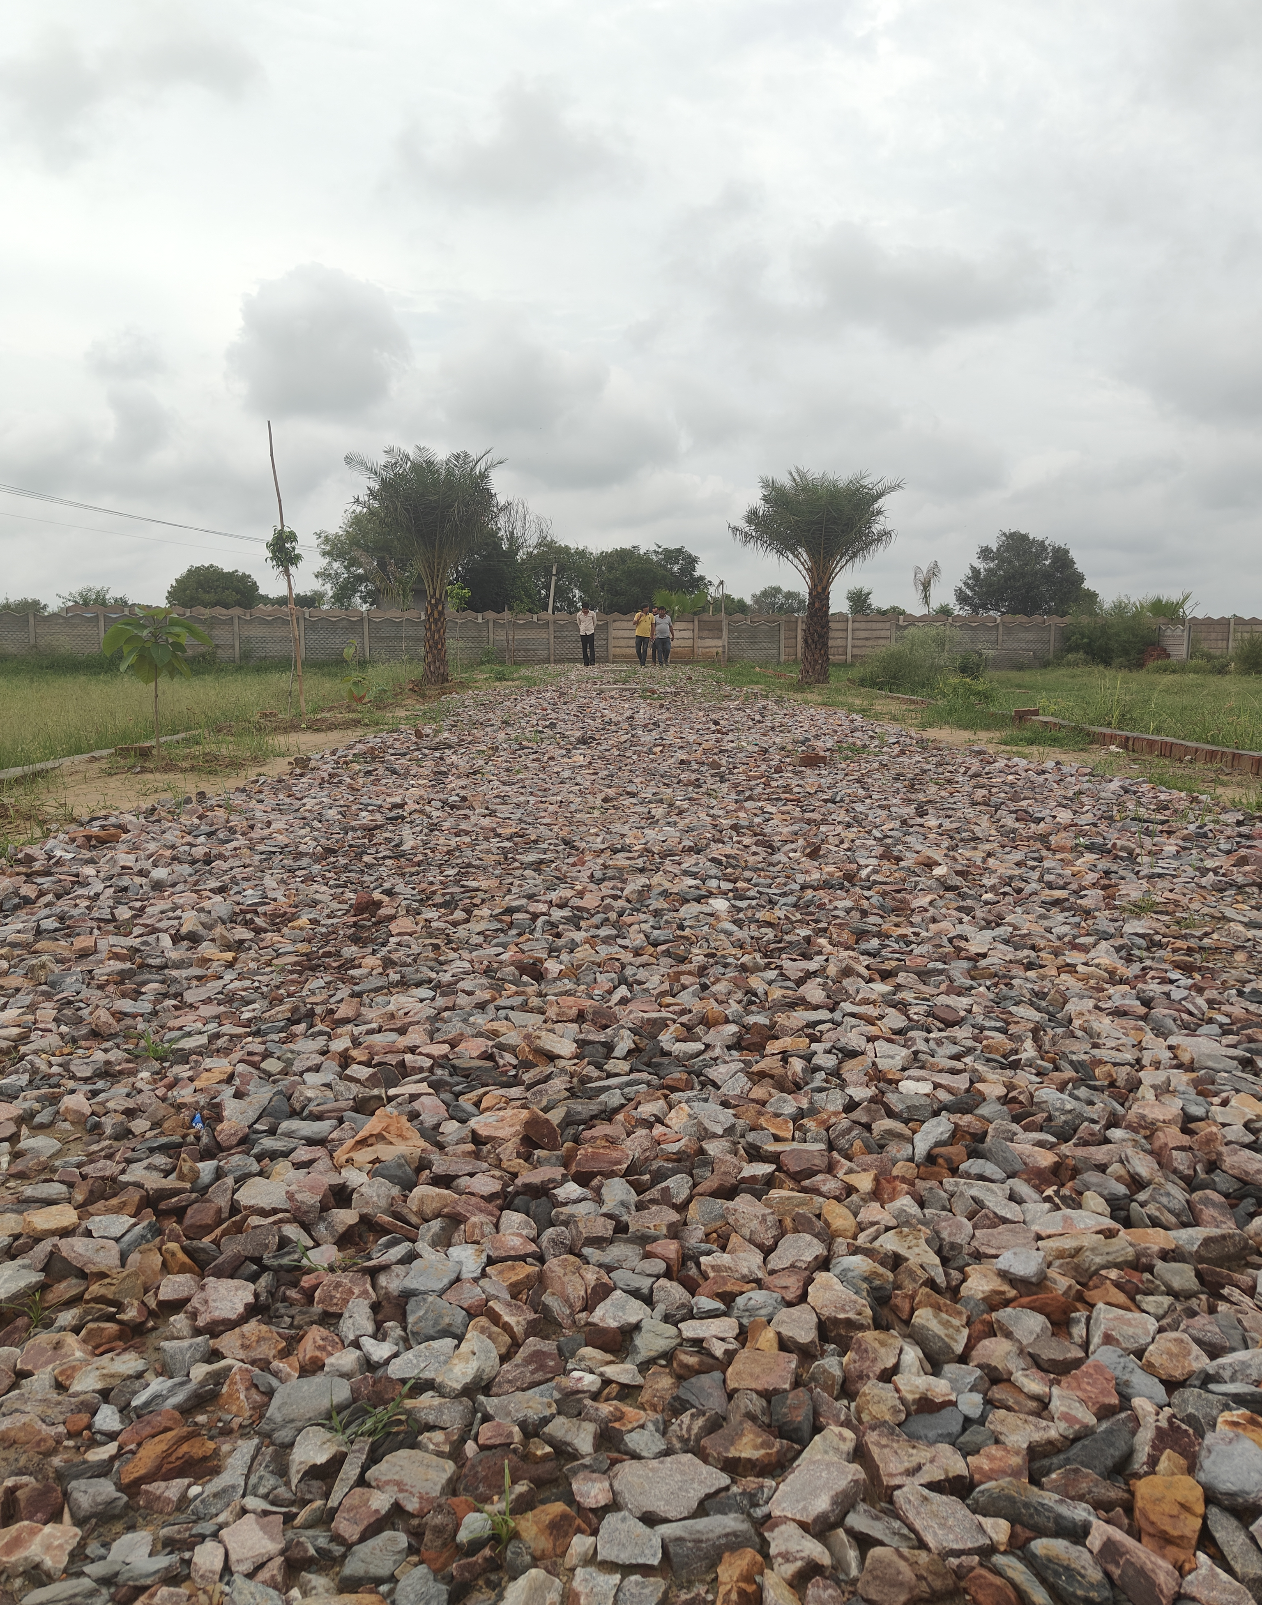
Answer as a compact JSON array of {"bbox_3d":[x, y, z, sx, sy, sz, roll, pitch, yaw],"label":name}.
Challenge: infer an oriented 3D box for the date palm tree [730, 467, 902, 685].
[{"bbox_3d":[3.142,-3.855,19.957,2.919,3.669,2.919,0,8,0],"label":"date palm tree"}]

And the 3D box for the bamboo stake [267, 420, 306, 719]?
[{"bbox_3d":[-3.452,-2.325,11.791,0.300,2.962,0.220,0,8,0],"label":"bamboo stake"}]

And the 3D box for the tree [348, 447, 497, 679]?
[{"bbox_3d":[-3.516,-4.025,19.933,2.648,4.013,2.648,0,8,0],"label":"tree"}]

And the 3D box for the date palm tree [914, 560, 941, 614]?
[{"bbox_3d":[12.466,-8.171,49.342,1.163,4.094,1.163,0,8,0],"label":"date palm tree"}]

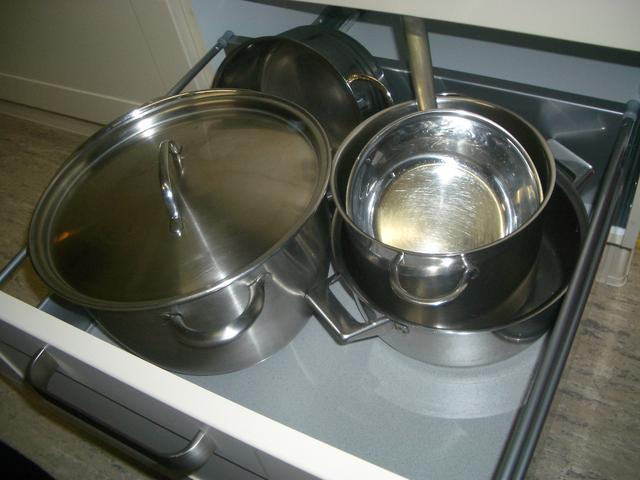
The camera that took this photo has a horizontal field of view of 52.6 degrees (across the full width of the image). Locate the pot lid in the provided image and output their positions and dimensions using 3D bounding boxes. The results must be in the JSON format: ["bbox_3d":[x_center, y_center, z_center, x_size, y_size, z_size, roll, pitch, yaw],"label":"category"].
[{"bbox_3d":[-0.158,-0.070,0.698,0.337,0.048,0.337,-7,49,8],"label":"pot lid"}]

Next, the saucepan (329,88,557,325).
[{"bbox_3d":[0.144,-0.037,0.755,0.244,0.132,0.313,1,51,15],"label":"saucepan"}]

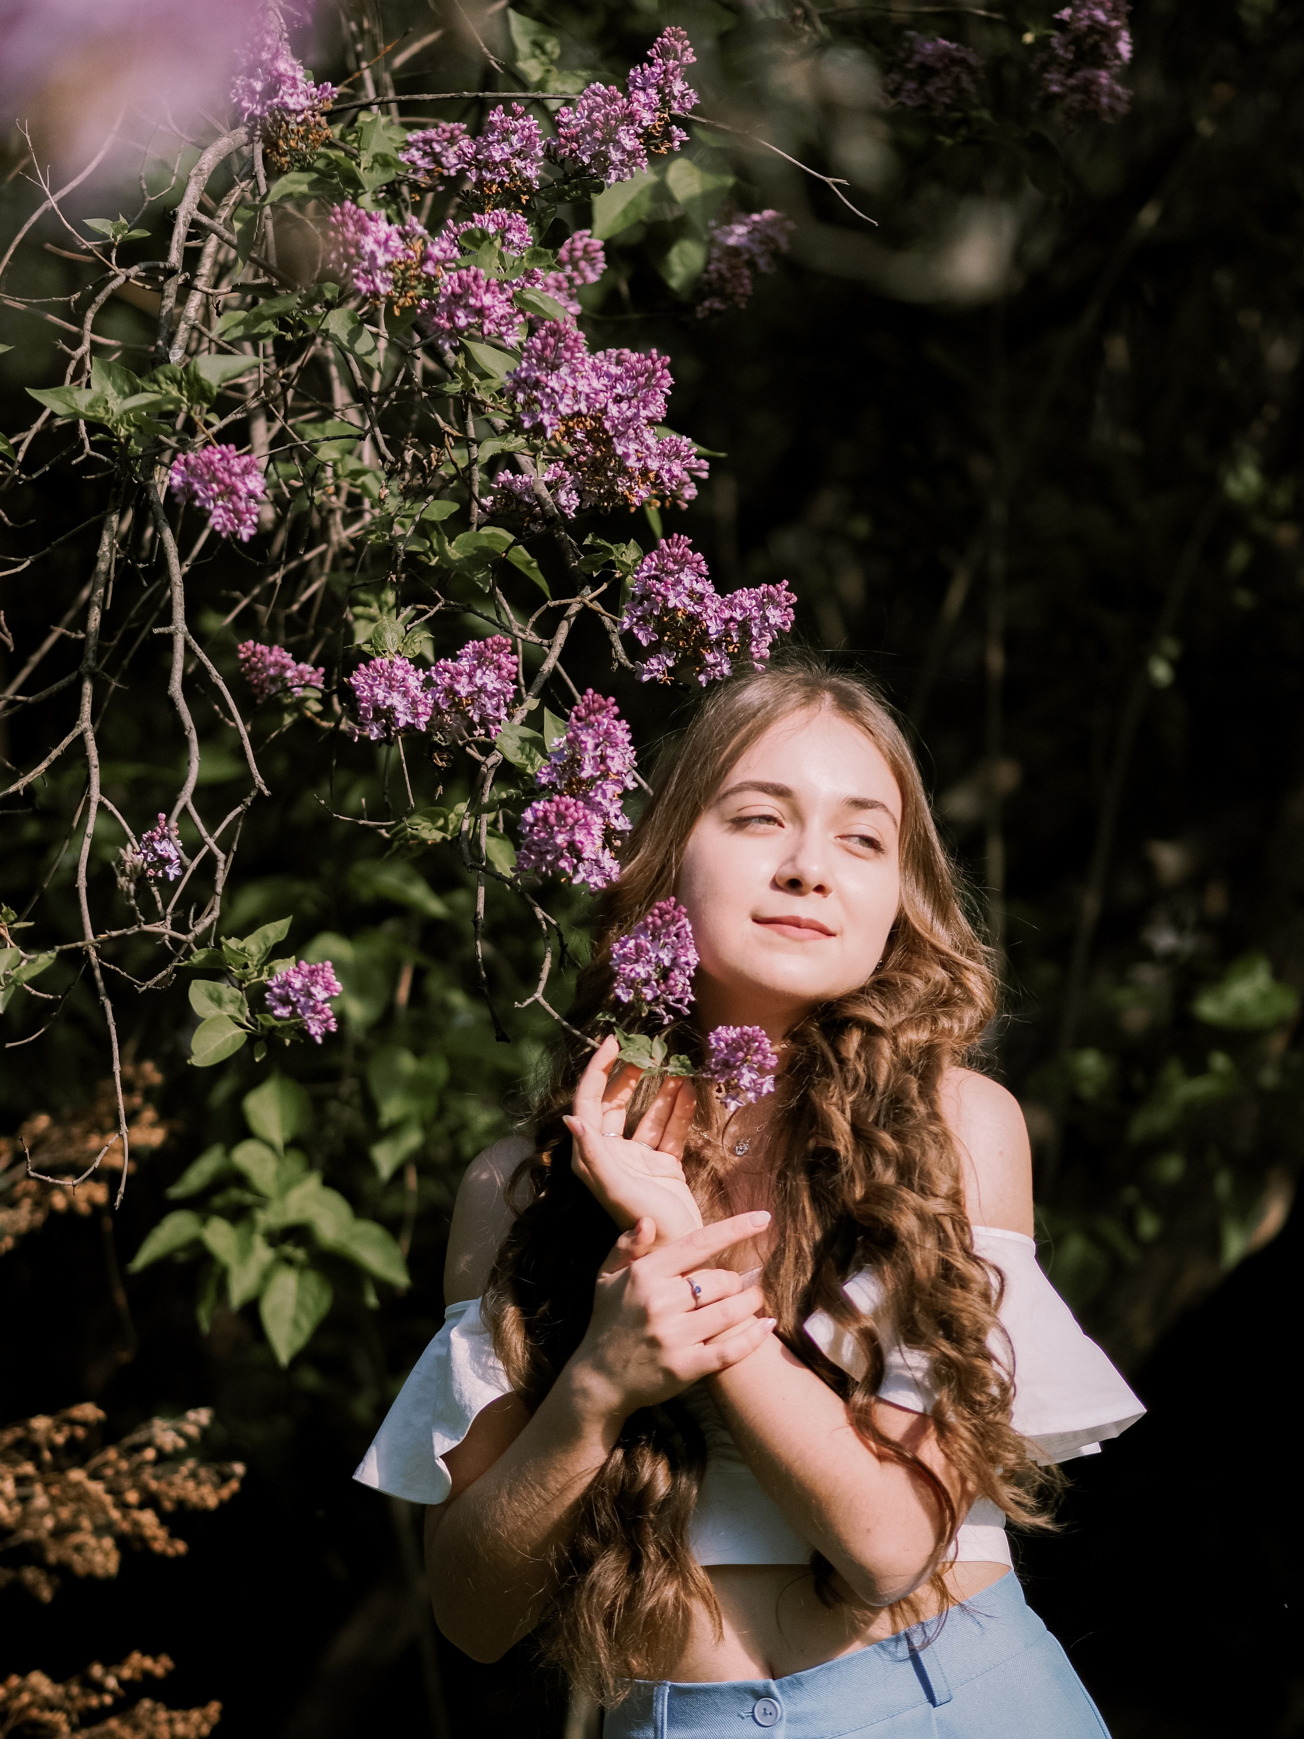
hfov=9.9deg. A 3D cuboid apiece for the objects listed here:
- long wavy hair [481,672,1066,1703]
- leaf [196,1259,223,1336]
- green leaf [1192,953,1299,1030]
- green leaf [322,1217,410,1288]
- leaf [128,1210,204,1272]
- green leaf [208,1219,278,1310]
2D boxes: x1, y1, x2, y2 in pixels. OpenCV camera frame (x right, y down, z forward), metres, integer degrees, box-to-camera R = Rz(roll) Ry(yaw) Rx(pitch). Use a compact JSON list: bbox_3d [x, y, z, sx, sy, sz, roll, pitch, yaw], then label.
[{"bbox_3d":[0.072,0.193,4.650,0.340,0.640,0.270,0,0,-12],"label":"long wavy hair"},{"bbox_3d":[-0.317,0.306,5.420,0.022,0.055,0.025,3,-10,30],"label":"leaf"},{"bbox_3d":[0.488,0.101,6.200,0.085,0.060,0.040,0,-12,0],"label":"green leaf"},{"bbox_3d":[-0.205,0.275,5.400,0.070,0.040,0.030,32,-15,1],"label":"green leaf"},{"bbox_3d":[-0.348,0.266,5.400,0.064,0.036,0.030,-32,-15,-1],"label":"leaf"},{"bbox_3d":[-0.293,0.283,5.400,0.048,0.063,0.030,6,-15,1],"label":"green leaf"}]

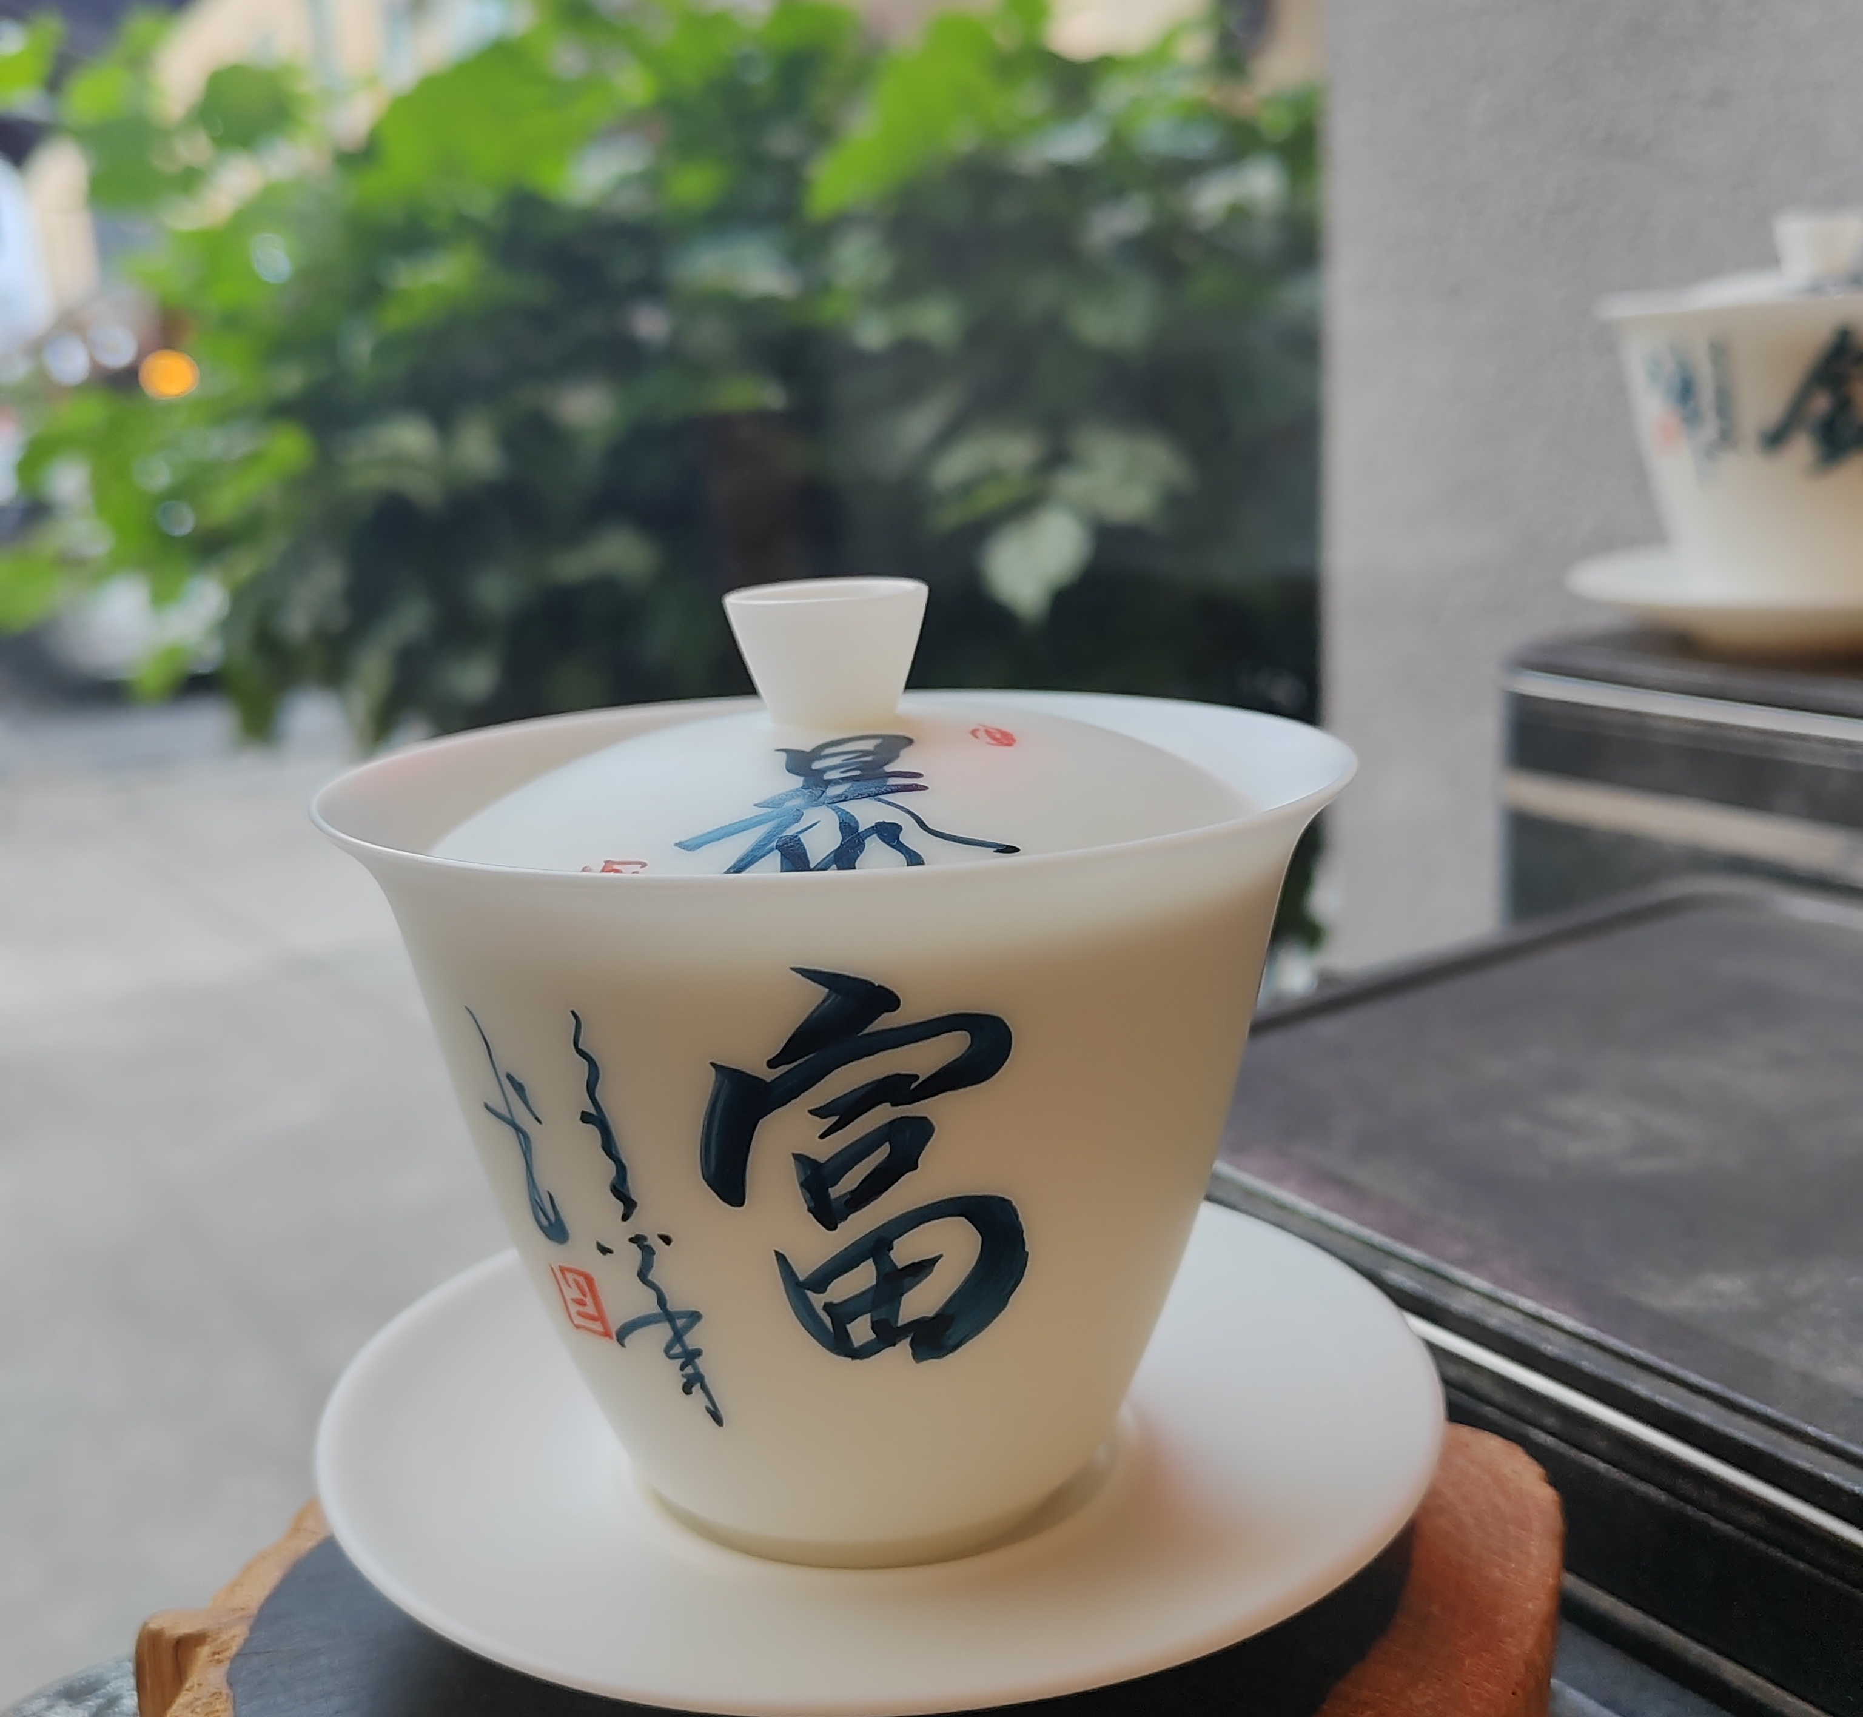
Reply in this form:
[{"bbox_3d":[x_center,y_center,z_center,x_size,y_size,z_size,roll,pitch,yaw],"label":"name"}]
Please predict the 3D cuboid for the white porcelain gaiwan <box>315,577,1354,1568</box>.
[{"bbox_3d":[-0.007,0.018,0.198,0.100,0.090,0.100,-3,13,-2],"label":"white porcelain gaiwan"}]

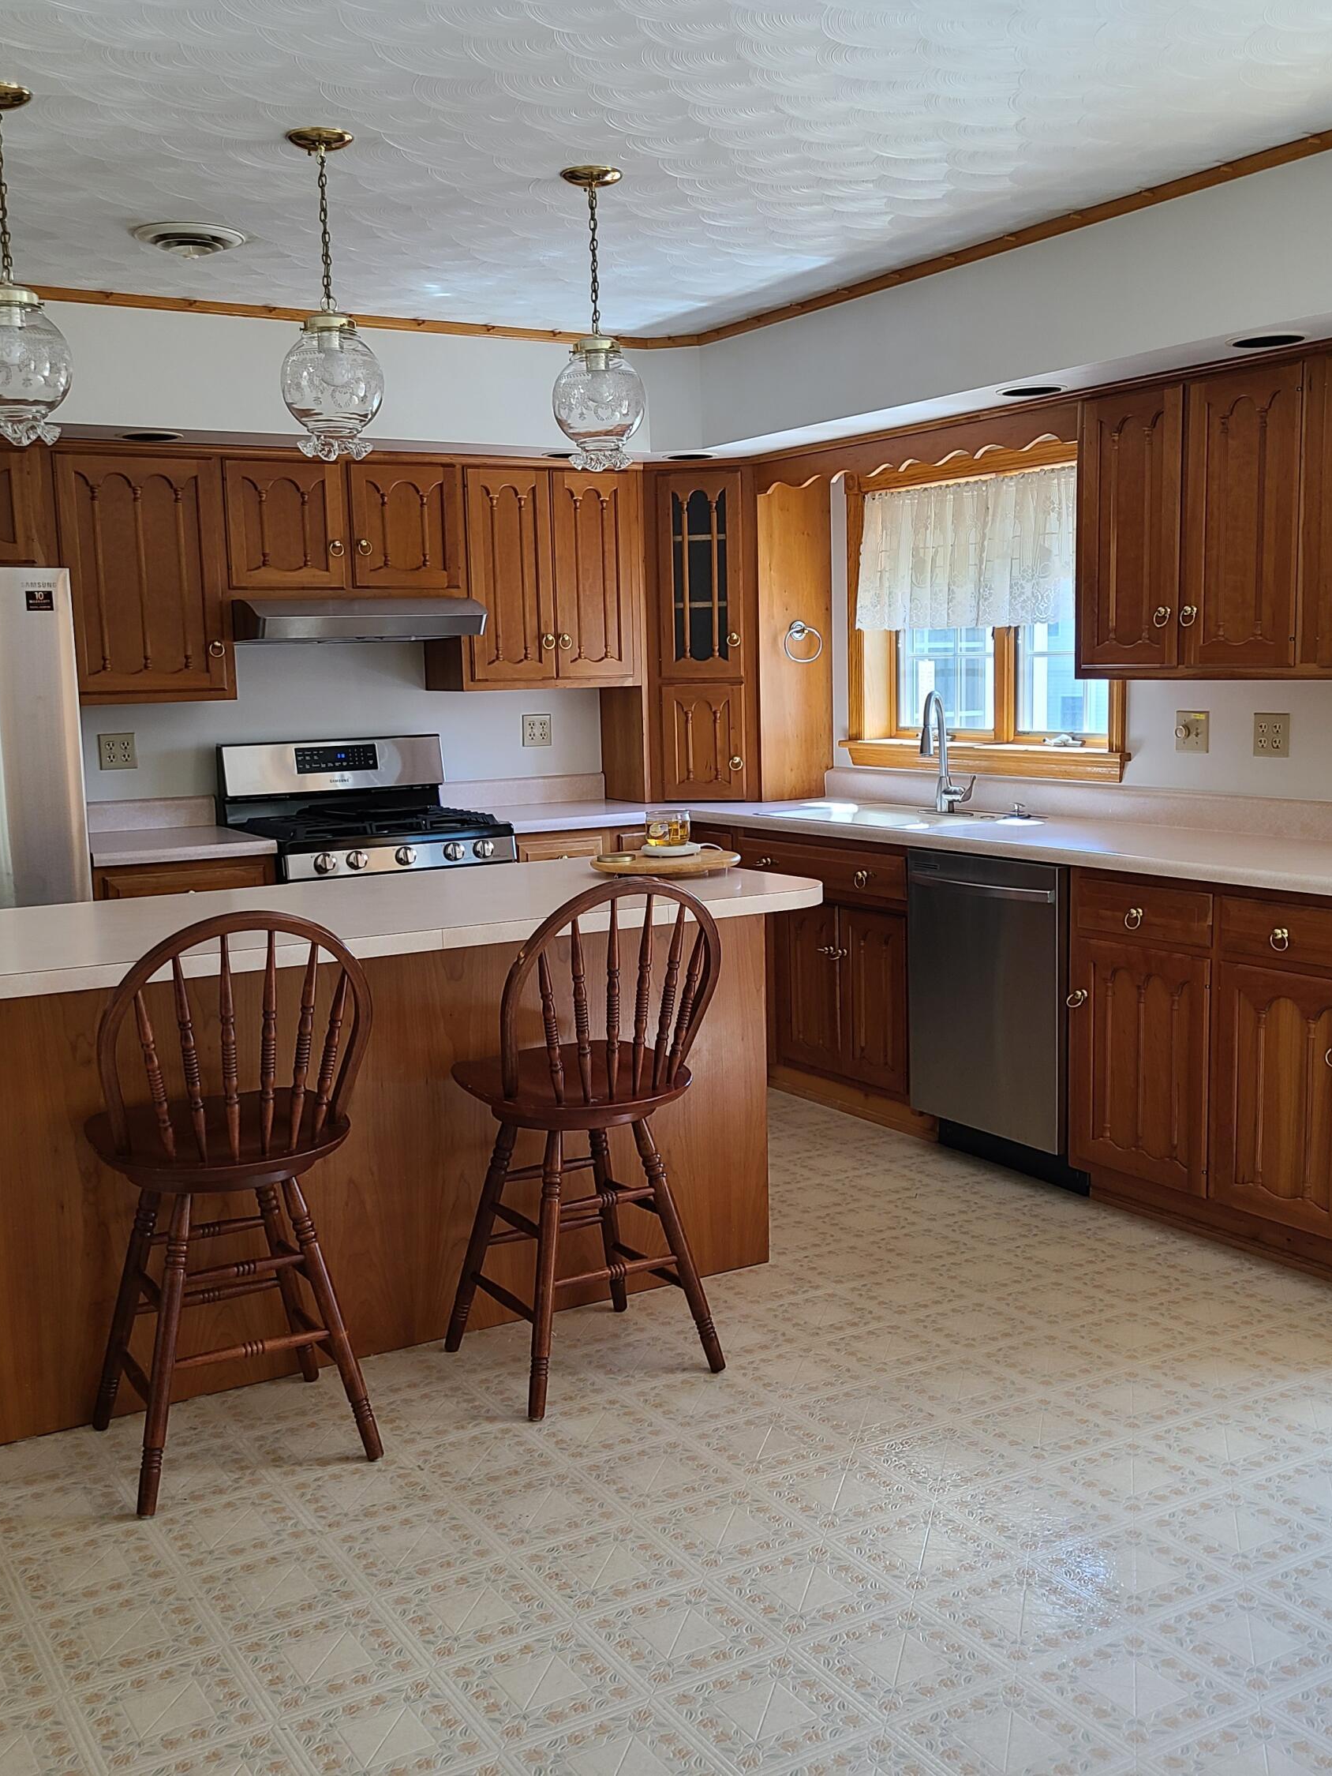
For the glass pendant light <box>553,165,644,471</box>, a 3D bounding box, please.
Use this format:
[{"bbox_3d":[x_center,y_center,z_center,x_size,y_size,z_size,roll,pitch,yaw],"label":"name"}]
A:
[{"bbox_3d":[-0.148,-1.212,3.801,0.202,0.628,0.202,-1,7,0],"label":"glass pendant light"}]

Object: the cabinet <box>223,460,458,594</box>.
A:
[{"bbox_3d":[-1.067,-1.143,5.668,0.770,0.434,0.331,-6,8,-30],"label":"cabinet"}]

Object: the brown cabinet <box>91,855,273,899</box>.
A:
[{"bbox_3d":[-1.518,0.328,5.391,0.530,0.871,0.620,-6,8,-30],"label":"brown cabinet"}]

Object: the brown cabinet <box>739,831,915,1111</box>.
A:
[{"bbox_3d":[0.736,0.220,5.579,0.610,0.812,0.930,-6,8,-30],"label":"brown cabinet"}]

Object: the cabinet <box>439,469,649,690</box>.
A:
[{"bbox_3d":[-0.444,-1.041,6.006,0.668,0.737,0.335,-6,8,-30],"label":"cabinet"}]

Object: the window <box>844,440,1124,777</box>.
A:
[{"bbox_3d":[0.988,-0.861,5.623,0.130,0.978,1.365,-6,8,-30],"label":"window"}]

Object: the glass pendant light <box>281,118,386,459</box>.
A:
[{"bbox_3d":[-0.674,-1.175,3.541,0.203,0.620,0.203,-6,8,-30],"label":"glass pendant light"}]

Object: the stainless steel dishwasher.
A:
[{"bbox_3d":[1.110,0.293,4.960,0.622,0.800,0.623,-6,8,-30],"label":"stainless steel dishwasher"}]

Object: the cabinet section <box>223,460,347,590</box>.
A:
[{"bbox_3d":[-1.247,-1.123,5.578,0.366,0.384,0.344,-6,9,-30],"label":"cabinet section"}]

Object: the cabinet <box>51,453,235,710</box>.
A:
[{"bbox_3d":[-1.596,-0.928,5.338,0.485,0.737,0.335,-6,8,-30],"label":"cabinet"}]

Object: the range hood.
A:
[{"bbox_3d":[-1.008,-0.852,5.613,0.760,0.142,0.541,-6,8,-30],"label":"range hood"}]

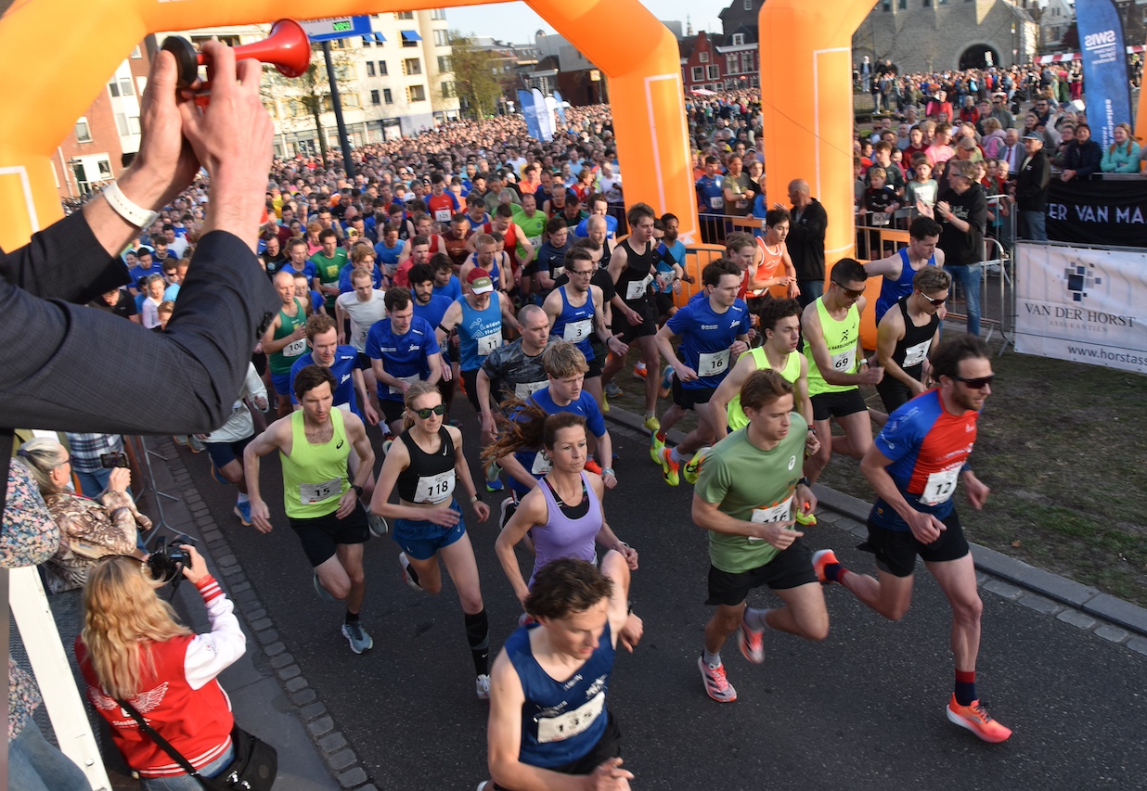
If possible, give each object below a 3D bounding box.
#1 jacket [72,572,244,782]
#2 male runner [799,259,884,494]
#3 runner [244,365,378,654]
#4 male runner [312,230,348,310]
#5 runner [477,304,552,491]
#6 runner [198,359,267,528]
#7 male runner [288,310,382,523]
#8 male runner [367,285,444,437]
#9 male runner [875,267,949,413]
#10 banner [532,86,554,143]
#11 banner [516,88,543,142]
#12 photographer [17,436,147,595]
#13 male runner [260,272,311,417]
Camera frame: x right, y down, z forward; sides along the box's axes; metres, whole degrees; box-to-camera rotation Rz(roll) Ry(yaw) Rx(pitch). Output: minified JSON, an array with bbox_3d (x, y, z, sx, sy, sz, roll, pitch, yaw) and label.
[{"bbox_3d":[-1.275,0.877,2.841,0.540,0.600,0.450,-1,19,11],"label":"jacket"},{"bbox_3d":[1.638,0.025,5.420,0.580,1.770,0.800,-17,21,-28],"label":"male runner"},{"bbox_3d":[-1.216,0.611,4.705,0.640,1.670,0.800,-13,20,-21],"label":"runner"},{"bbox_3d":[-2.642,-1.017,10.219,0.600,1.790,0.750,-15,20,-23],"label":"male runner"},{"bbox_3d":[-0.327,0.169,5.826,0.600,1.640,0.800,-19,23,-36],"label":"runner"},{"bbox_3d":[-2.445,0.241,6.345,0.620,1.770,0.900,-16,20,-26],"label":"runner"},{"bbox_3d":[-1.505,0.255,5.895,0.600,1.680,0.680,-16,22,-26],"label":"male runner"},{"bbox_3d":[-1.097,0.103,6.211,0.620,1.790,0.800,-16,20,-25],"label":"male runner"},{"bbox_3d":[2.033,0.032,5.500,0.580,1.700,0.750,-18,22,-33],"label":"male runner"},{"bbox_3d":[-0.760,-7.343,26.001,0.600,3.000,0.080,-10,19,-14],"label":"banner"},{"bbox_3d":[-1.352,-8.860,30.737,0.850,3.550,0.200,-10,18,-10],"label":"banner"},{"bbox_3d":[-2.189,0.912,4.303,0.520,1.620,0.580,9,24,35],"label":"photographer"},{"bbox_3d":[-2.331,-0.197,7.637,0.600,1.770,0.780,-16,20,-26],"label":"male runner"}]

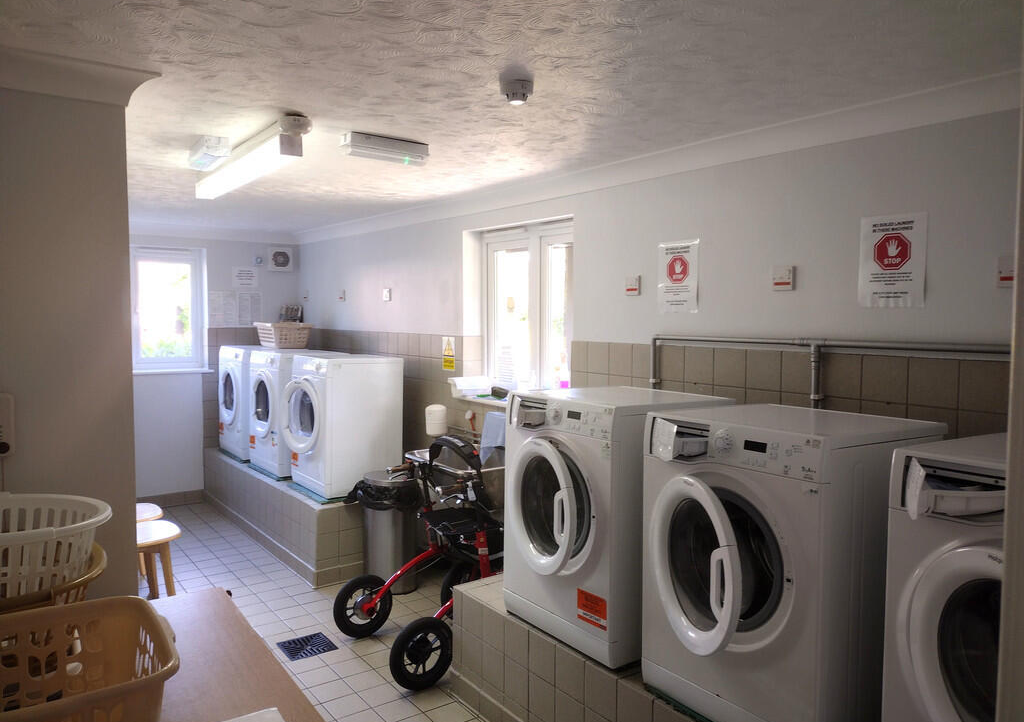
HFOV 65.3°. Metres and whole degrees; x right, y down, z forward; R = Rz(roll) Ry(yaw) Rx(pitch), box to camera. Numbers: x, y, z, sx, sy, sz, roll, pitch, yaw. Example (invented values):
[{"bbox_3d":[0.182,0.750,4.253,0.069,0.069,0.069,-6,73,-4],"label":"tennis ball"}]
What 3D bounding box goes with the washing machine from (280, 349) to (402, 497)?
[{"bbox_3d":[-1.071,0.384,5.029,0.555,0.825,0.595,-2,4,-35],"label":"washing machine"}]

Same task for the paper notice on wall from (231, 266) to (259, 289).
[{"bbox_3d":[-2.226,-0.697,6.666,0.210,0.172,0.006,-2,4,-35],"label":"paper notice on wall"}]

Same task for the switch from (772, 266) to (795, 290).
[{"bbox_3d":[0.976,-0.299,2.863,0.025,0.086,0.086,-2,4,-35],"label":"switch"}]

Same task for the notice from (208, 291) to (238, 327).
[{"bbox_3d":[-2.380,-0.424,6.577,0.213,0.297,0.006,-2,4,-35],"label":"notice"}]

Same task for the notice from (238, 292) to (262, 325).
[{"bbox_3d":[-2.198,-0.431,6.702,0.210,0.297,0.006,-2,4,-35],"label":"notice"}]

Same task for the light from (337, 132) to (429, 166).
[{"bbox_3d":[-0.496,-0.821,3.119,0.345,0.072,0.098,-2,4,-40],"label":"light"}]

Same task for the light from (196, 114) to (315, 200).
[{"bbox_3d":[-1.125,-0.811,3.324,0.085,0.125,1.280,-2,4,-33],"label":"light"}]

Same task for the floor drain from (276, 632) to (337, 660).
[{"bbox_3d":[-0.984,1.378,3.843,0.232,0.015,0.238,-2,4,-35],"label":"floor drain"}]

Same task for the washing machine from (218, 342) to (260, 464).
[{"bbox_3d":[-2.015,0.334,6.532,0.570,0.850,0.598,-2,4,-35],"label":"washing machine"}]

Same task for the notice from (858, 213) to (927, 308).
[{"bbox_3d":[1.230,-0.322,2.585,0.008,0.298,0.220,-2,4,-35],"label":"notice"}]

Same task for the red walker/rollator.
[{"bbox_3d":[-0.340,0.876,3.785,0.860,1.000,0.680,-2,4,-32],"label":"red walker/rollator"}]

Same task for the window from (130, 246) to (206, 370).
[{"bbox_3d":[-2.807,-0.418,6.520,0.620,0.970,0.100,-2,4,-35],"label":"window"}]

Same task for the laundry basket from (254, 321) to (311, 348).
[{"bbox_3d":[-1.785,-0.206,6.230,0.310,0.200,0.460,-2,4,-35],"label":"laundry basket"}]

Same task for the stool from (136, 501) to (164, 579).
[{"bbox_3d":[-2.206,1.097,4.570,0.380,0.450,0.390,-2,4,-35],"label":"stool"}]

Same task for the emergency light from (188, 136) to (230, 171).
[{"bbox_3d":[-1.252,-0.847,3.301,0.110,0.090,0.320,-2,4,-30],"label":"emergency light"}]

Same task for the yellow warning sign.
[{"bbox_3d":[-0.383,-0.043,4.859,0.006,0.200,0.152,-2,4,-35],"label":"yellow warning sign"}]

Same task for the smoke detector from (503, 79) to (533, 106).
[{"bbox_3d":[0.013,-0.784,2.355,0.100,0.052,0.100,0,3,0],"label":"smoke detector"}]

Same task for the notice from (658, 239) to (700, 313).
[{"bbox_3d":[0.698,-0.351,3.353,0.008,0.298,0.220,-2,4,-35],"label":"notice"}]

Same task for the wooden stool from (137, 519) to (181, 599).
[{"bbox_3d":[-1.948,1.121,4.190,0.380,0.450,0.390,-2,4,-35],"label":"wooden stool"}]

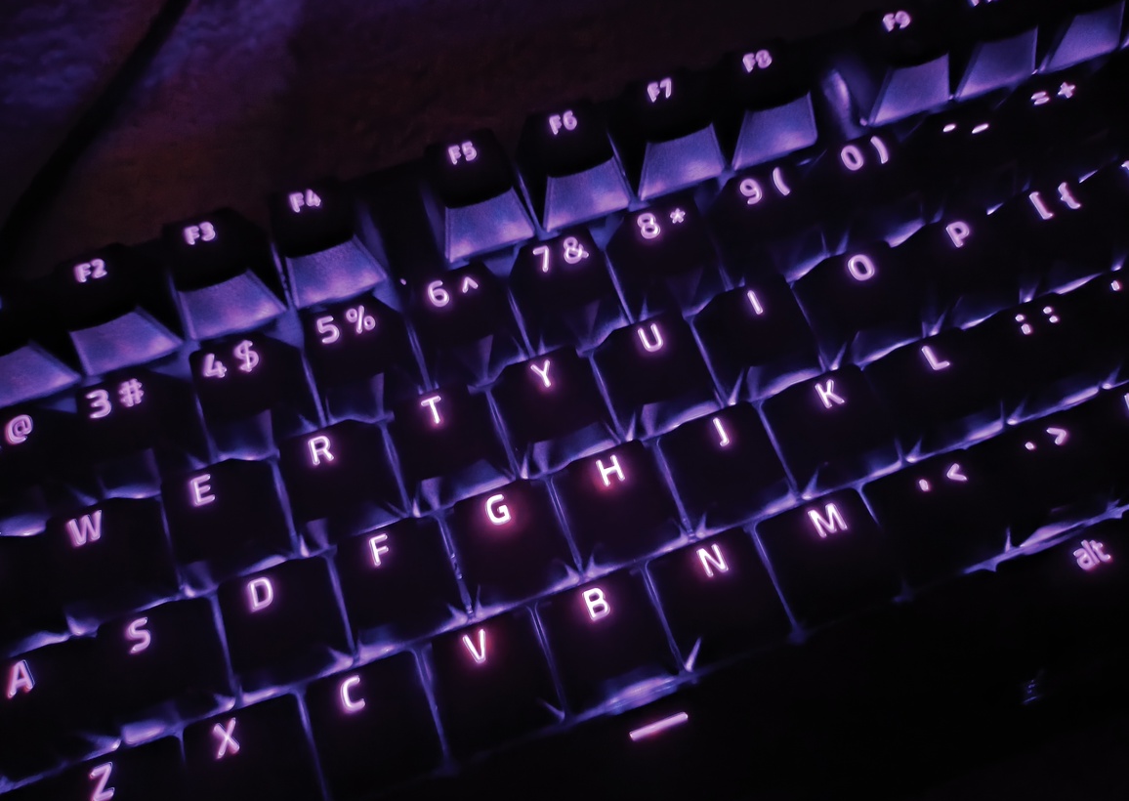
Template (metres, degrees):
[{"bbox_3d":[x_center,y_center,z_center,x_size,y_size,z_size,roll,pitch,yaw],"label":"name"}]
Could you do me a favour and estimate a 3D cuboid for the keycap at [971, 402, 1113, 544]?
[{"bbox_3d":[0.078,0.011,0.132,0.018,0.008,0.018,-19,72,-5],"label":"keycap"}]

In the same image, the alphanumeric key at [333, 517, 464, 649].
[{"bbox_3d":[-0.027,0.029,0.129,0.018,0.009,0.018,-19,73,-5],"label":"alphanumeric key"}]

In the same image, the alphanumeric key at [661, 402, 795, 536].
[{"bbox_3d":[0.027,0.011,0.134,0.018,0.009,0.018,-19,73,-5],"label":"alphanumeric key"}]

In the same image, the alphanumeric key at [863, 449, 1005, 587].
[{"bbox_3d":[0.060,0.018,0.131,0.018,0.009,0.018,-19,73,-5],"label":"alphanumeric key"}]

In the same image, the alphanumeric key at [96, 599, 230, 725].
[{"bbox_3d":[-0.063,0.040,0.125,0.018,0.008,0.018,-19,72,-5],"label":"alphanumeric key"}]

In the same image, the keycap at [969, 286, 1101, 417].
[{"bbox_3d":[0.081,-0.008,0.139,0.018,0.008,0.018,-19,73,-5],"label":"keycap"}]

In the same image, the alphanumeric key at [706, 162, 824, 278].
[{"bbox_3d":[0.037,-0.031,0.146,0.018,0.011,0.018,-19,73,-5],"label":"alphanumeric key"}]

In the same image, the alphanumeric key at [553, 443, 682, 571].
[{"bbox_3d":[0.009,0.016,0.132,0.018,0.009,0.018,-19,72,-6],"label":"alphanumeric key"}]

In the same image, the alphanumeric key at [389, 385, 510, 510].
[{"bbox_3d":[-0.020,0.007,0.136,0.018,0.010,0.018,-19,73,-5],"label":"alphanumeric key"}]

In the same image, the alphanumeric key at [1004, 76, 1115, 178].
[{"bbox_3d":[0.090,-0.051,0.151,0.018,0.011,0.018,-19,72,-6],"label":"alphanumeric key"}]

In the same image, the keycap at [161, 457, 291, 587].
[{"bbox_3d":[-0.056,0.020,0.132,0.018,0.010,0.018,-19,73,-5],"label":"keycap"}]

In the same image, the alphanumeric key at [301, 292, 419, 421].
[{"bbox_3d":[-0.035,-0.008,0.139,0.018,0.011,0.018,-19,72,-5],"label":"alphanumeric key"}]

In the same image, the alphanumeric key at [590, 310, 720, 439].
[{"bbox_3d":[0.016,-0.006,0.139,0.018,0.009,0.018,-19,73,-5],"label":"alphanumeric key"}]

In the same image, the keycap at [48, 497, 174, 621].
[{"bbox_3d":[-0.074,0.025,0.131,0.018,0.009,0.018,-19,73,-5],"label":"keycap"}]

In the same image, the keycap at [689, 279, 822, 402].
[{"bbox_3d":[0.034,-0.011,0.140,0.018,0.010,0.018,-19,73,-5],"label":"keycap"}]

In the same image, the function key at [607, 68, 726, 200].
[{"bbox_3d":[0.019,-0.051,0.153,0.018,0.011,0.018,-19,73,-5],"label":"function key"}]

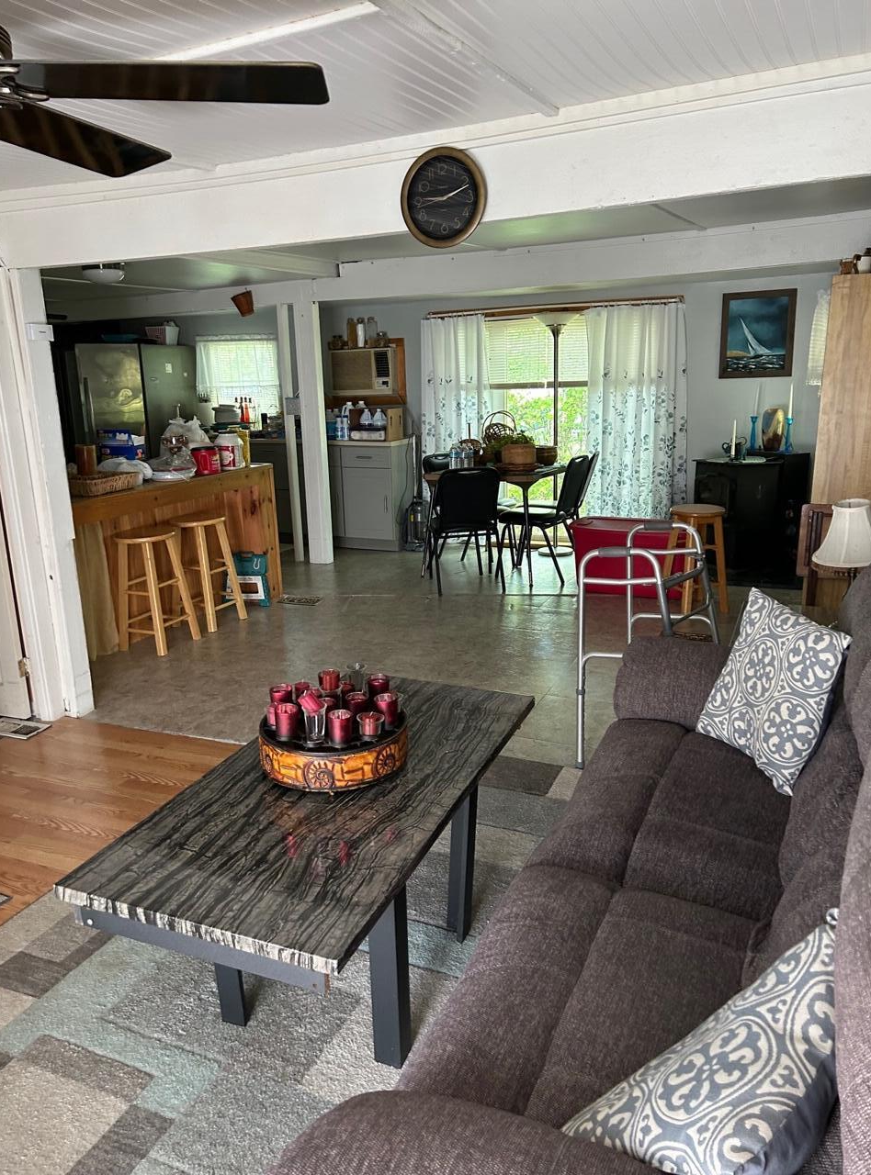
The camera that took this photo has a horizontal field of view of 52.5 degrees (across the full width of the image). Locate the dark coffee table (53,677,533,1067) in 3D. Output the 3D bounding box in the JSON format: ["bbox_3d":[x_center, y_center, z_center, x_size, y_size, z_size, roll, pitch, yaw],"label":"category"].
[{"bbox_3d":[-0.228,0.726,2.302,0.651,0.530,1.295,4,15,21],"label":"dark coffee table"}]

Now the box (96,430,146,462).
[{"bbox_3d":[-2.015,-0.866,5.631,0.270,0.200,0.150,3,15,20],"label":"box"}]

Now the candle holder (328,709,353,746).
[{"bbox_3d":[-0.230,0.342,2.133,0.058,0.074,0.058,-2,14,0],"label":"candle holder"}]

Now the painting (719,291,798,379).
[{"bbox_3d":[2.317,-1.818,6.359,0.500,0.600,0.030,6,16,26],"label":"painting"}]

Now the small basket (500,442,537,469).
[{"bbox_3d":[0.607,-0.976,6.453,0.235,0.165,0.235,6,16,28],"label":"small basket"}]

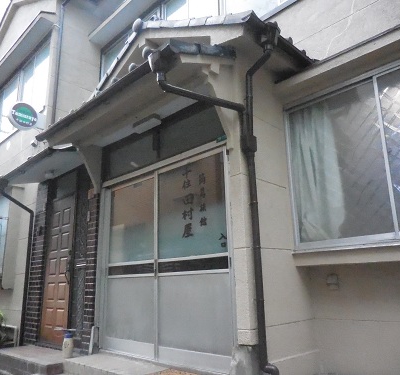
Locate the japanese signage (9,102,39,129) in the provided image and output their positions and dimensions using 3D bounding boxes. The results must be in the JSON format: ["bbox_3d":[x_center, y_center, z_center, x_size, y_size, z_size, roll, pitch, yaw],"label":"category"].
[{"bbox_3d":[-2.781,-1.115,5.712,0.130,0.401,0.401,-15,-19,42],"label":"japanese signage"}]

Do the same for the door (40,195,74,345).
[{"bbox_3d":[-1.955,1.126,5.042,0.735,1.979,0.050,-15,-19,42],"label":"door"}]

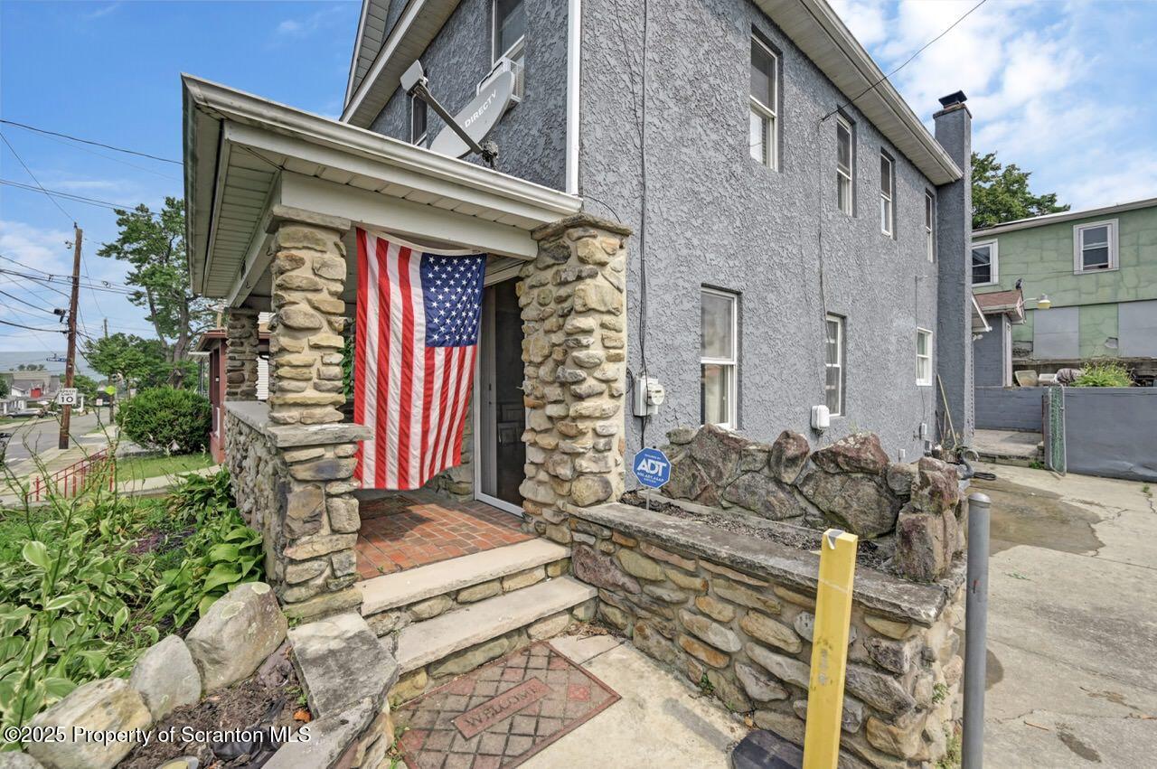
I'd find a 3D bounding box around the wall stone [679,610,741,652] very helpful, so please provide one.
[{"bbox_3d":[0.660,1.179,2.184,0.140,0.135,0.340,0,0,-40],"label":"wall stone"}]

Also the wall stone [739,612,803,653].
[{"bbox_3d":[0.845,1.082,1.980,0.120,0.100,0.260,0,0,-41],"label":"wall stone"}]

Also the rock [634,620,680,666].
[{"bbox_3d":[0.451,1.367,2.433,0.140,0.165,0.310,0,0,-40],"label":"rock"}]

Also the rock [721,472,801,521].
[{"bbox_3d":[1.175,0.717,2.926,0.280,0.270,0.460,0,0,-42],"label":"rock"}]

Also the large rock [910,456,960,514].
[{"bbox_3d":[1.625,0.448,2.050,0.180,0.230,0.200,0,0,-41],"label":"large rock"}]

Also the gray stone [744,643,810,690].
[{"bbox_3d":[0.880,1.171,1.922,0.140,0.125,0.290,0,0,-40],"label":"gray stone"}]

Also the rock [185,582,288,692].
[{"bbox_3d":[-1.604,1.142,2.100,0.320,0.340,0.420,0,0,-41],"label":"rock"}]

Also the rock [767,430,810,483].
[{"bbox_3d":[1.318,0.451,2.821,0.250,0.320,0.230,0,0,-42],"label":"rock"}]

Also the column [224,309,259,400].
[{"bbox_3d":[-3.768,-0.319,5.030,0.310,0.990,0.310,0,0,-41],"label":"column"}]

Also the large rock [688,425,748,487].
[{"bbox_3d":[0.971,0.483,3.140,0.260,0.360,0.380,0,0,-41],"label":"large rock"}]

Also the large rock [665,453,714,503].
[{"bbox_3d":[0.815,0.696,3.349,0.260,0.340,0.350,0,0,-42],"label":"large rock"}]

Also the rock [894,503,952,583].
[{"bbox_3d":[1.430,0.648,1.870,0.180,0.280,0.200,0,0,-41],"label":"rock"}]

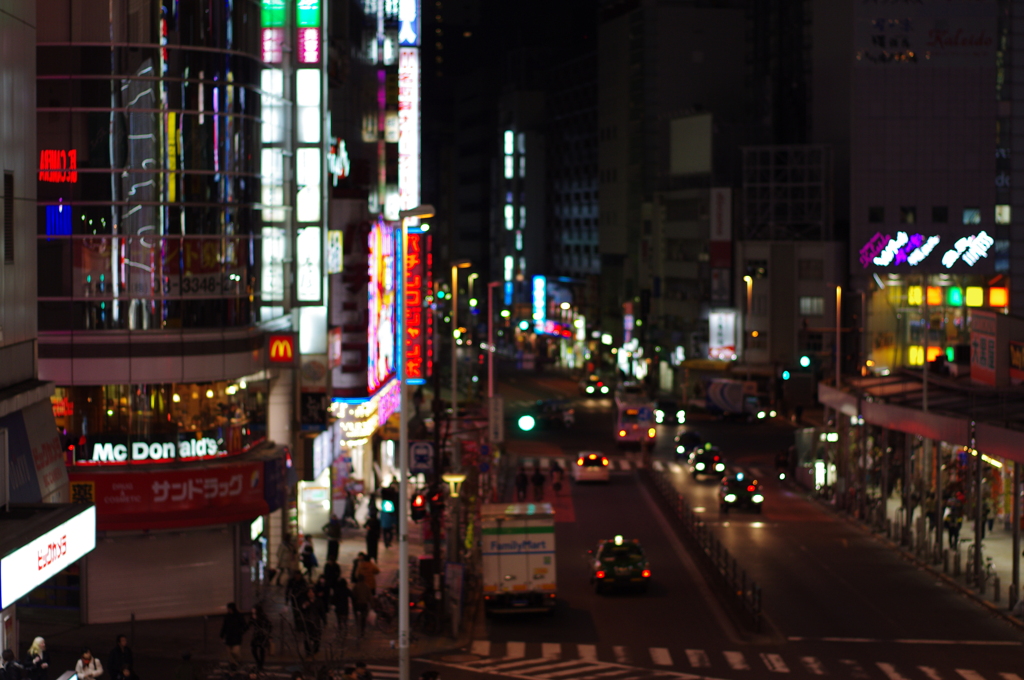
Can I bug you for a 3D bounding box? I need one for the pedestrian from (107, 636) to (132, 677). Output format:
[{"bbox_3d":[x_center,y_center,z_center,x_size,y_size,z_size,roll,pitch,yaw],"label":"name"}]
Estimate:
[{"bbox_3d":[-8.765,7.466,47.700,0.540,1.720,0.360,-1,3,-24],"label":"pedestrian"}]

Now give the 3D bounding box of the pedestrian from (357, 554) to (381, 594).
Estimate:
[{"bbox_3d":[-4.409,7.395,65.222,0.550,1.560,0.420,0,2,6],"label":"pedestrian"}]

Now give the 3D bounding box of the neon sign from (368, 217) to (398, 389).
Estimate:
[{"bbox_3d":[-6.319,-1.710,105.600,0.500,7.800,15.000,0,3,2],"label":"neon sign"}]

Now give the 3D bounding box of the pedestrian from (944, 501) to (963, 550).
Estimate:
[{"bbox_3d":[15.811,6.607,76.300,0.580,1.730,0.400,0,3,0],"label":"pedestrian"}]

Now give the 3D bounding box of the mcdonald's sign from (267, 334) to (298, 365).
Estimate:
[{"bbox_3d":[-7.702,0.336,71.500,1.080,1.020,0.300,0,2,0],"label":"mcdonald's sign"}]

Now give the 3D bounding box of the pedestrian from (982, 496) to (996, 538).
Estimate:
[{"bbox_3d":[18.425,6.868,82.300,0.500,1.600,0.380,0,2,0],"label":"pedestrian"}]

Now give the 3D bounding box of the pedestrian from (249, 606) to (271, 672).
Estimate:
[{"bbox_3d":[-6.693,7.877,56.700,0.560,1.720,0.450,1,2,27],"label":"pedestrian"}]

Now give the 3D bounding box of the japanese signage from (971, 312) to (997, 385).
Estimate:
[{"bbox_3d":[19.474,0.330,88.000,0.250,2.900,5.200,0,2,1],"label":"japanese signage"}]

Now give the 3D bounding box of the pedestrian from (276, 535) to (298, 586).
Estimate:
[{"bbox_3d":[-7.481,7.348,71.000,0.620,1.700,0.500,1,2,37],"label":"pedestrian"}]

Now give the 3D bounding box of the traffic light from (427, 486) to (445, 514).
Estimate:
[{"bbox_3d":[-2.151,4.557,60.300,0.450,0.780,0.450,1,2,18],"label":"traffic light"}]

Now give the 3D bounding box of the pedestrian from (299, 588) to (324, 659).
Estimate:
[{"bbox_3d":[-5.486,7.703,58.300,0.600,1.780,0.480,0,2,0],"label":"pedestrian"}]

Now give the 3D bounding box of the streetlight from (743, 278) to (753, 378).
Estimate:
[{"bbox_3d":[18.830,0.359,170.000,0.450,11.200,1.000,1,3,24],"label":"streetlight"}]

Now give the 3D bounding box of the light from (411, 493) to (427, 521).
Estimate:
[{"bbox_3d":[-2.728,4.899,62.500,0.420,0.780,0.380,0,2,6],"label":"light"}]

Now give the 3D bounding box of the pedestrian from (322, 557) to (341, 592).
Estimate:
[{"bbox_3d":[-5.238,7.115,62.000,0.500,1.680,0.380,0,3,-3],"label":"pedestrian"}]

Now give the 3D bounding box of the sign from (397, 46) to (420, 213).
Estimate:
[{"bbox_3d":[-6.110,-12.428,127.000,1.320,10.300,0.450,0,2,0],"label":"sign"}]

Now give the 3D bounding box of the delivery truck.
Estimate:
[{"bbox_3d":[0.196,6.564,64.300,2.150,2.980,5.300,1,2,-1],"label":"delivery truck"}]

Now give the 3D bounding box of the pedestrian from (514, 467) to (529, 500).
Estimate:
[{"bbox_3d":[0.428,6.511,96.000,0.500,1.600,0.360,0,2,0],"label":"pedestrian"}]

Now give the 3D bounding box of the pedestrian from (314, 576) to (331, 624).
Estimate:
[{"bbox_3d":[-5.248,7.283,59.000,0.480,1.580,0.380,0,3,-6],"label":"pedestrian"}]

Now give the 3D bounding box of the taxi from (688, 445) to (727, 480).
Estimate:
[{"bbox_3d":[10.134,6.303,111.299,1.700,1.580,4.600,0,2,0],"label":"taxi"}]

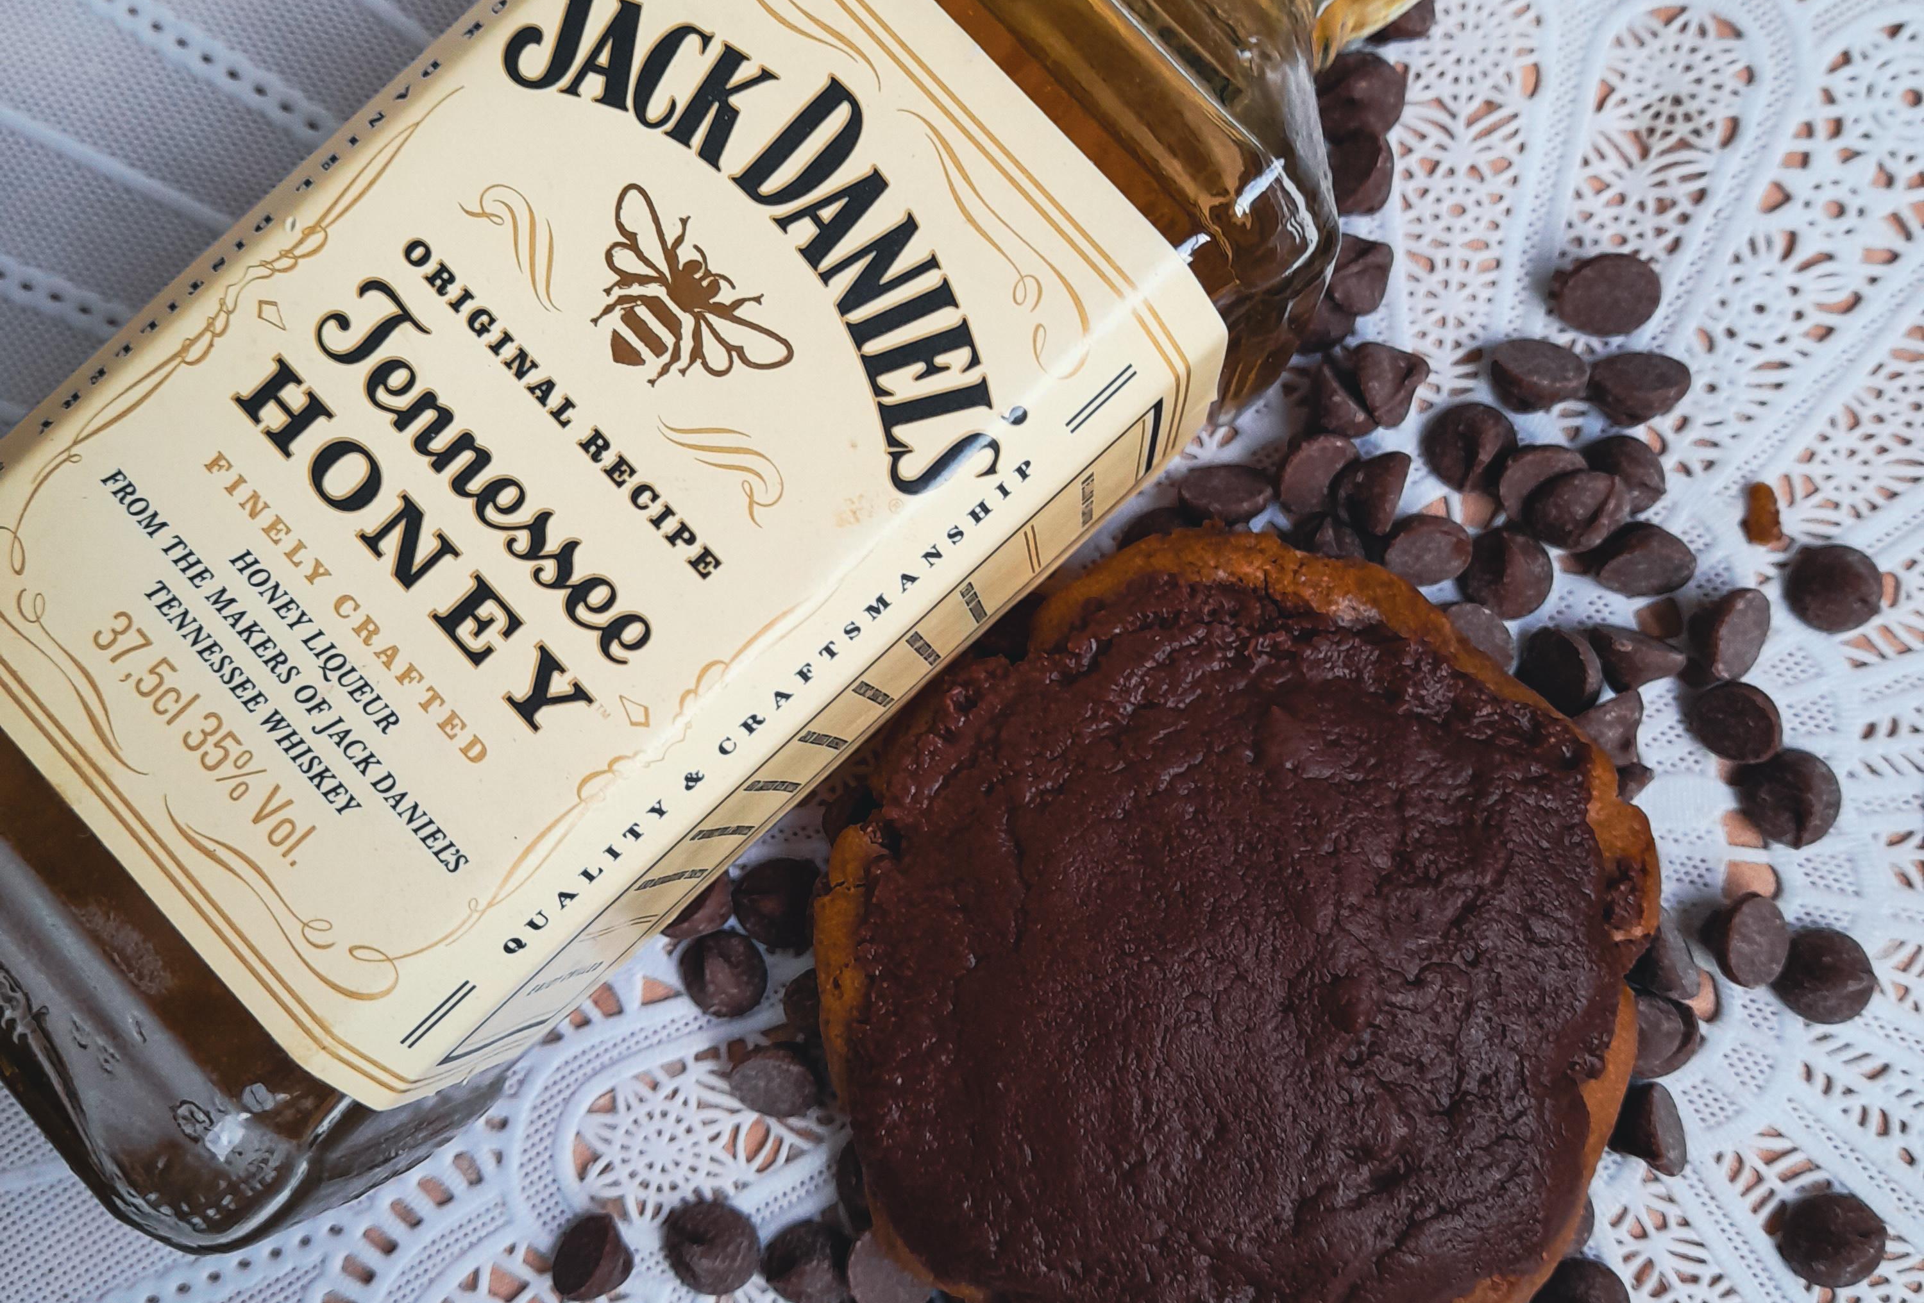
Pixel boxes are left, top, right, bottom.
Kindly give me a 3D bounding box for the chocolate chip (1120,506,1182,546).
[{"bbox_3d":[0.022,-0.012,0.201,0.010,0.007,0.010,0,86,3],"label":"chocolate chip"}]

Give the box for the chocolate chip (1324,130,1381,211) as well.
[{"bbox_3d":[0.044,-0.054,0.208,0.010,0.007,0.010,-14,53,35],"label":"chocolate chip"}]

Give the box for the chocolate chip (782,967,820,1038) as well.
[{"bbox_3d":[-0.015,0.038,0.199,0.010,0.007,0.010,0,86,3],"label":"chocolate chip"}]

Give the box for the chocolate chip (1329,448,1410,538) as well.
[{"bbox_3d":[0.045,-0.018,0.205,0.007,0.010,0.010,18,64,-1],"label":"chocolate chip"}]

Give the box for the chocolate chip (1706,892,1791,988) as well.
[{"bbox_3d":[0.082,0.031,0.198,0.010,0.007,0.010,7,84,-26],"label":"chocolate chip"}]

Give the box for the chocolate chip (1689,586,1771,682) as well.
[{"bbox_3d":[0.081,-0.002,0.200,0.006,0.010,0.010,17,85,47],"label":"chocolate chip"}]

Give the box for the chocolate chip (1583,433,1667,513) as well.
[{"bbox_3d":[0.072,-0.019,0.198,0.010,0.007,0.010,0,88,-3],"label":"chocolate chip"}]

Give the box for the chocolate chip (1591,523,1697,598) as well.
[{"bbox_3d":[0.074,-0.012,0.201,0.011,0.011,0.007,5,62,2],"label":"chocolate chip"}]

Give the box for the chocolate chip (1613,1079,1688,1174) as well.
[{"bbox_3d":[0.074,0.052,0.201,0.007,0.010,0.010,-18,51,38],"label":"chocolate chip"}]

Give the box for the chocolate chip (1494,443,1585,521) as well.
[{"bbox_3d":[0.062,-0.018,0.201,0.010,0.007,0.010,0,111,0],"label":"chocolate chip"}]

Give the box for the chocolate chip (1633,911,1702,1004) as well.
[{"bbox_3d":[0.073,0.034,0.198,0.007,0.010,0.010,-35,84,34],"label":"chocolate chip"}]

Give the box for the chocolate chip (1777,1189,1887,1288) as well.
[{"bbox_3d":[0.092,0.061,0.193,0.010,0.007,0.010,2,75,-8],"label":"chocolate chip"}]

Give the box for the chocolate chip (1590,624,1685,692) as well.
[{"bbox_3d":[0.073,0.001,0.198,0.008,0.009,0.009,2,86,-5],"label":"chocolate chip"}]

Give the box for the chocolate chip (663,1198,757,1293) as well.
[{"bbox_3d":[-0.028,0.065,0.200,0.010,0.007,0.010,0,86,2],"label":"chocolate chip"}]

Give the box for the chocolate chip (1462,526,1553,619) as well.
[{"bbox_3d":[0.060,-0.009,0.201,0.010,0.007,0.010,0,86,2],"label":"chocolate chip"}]

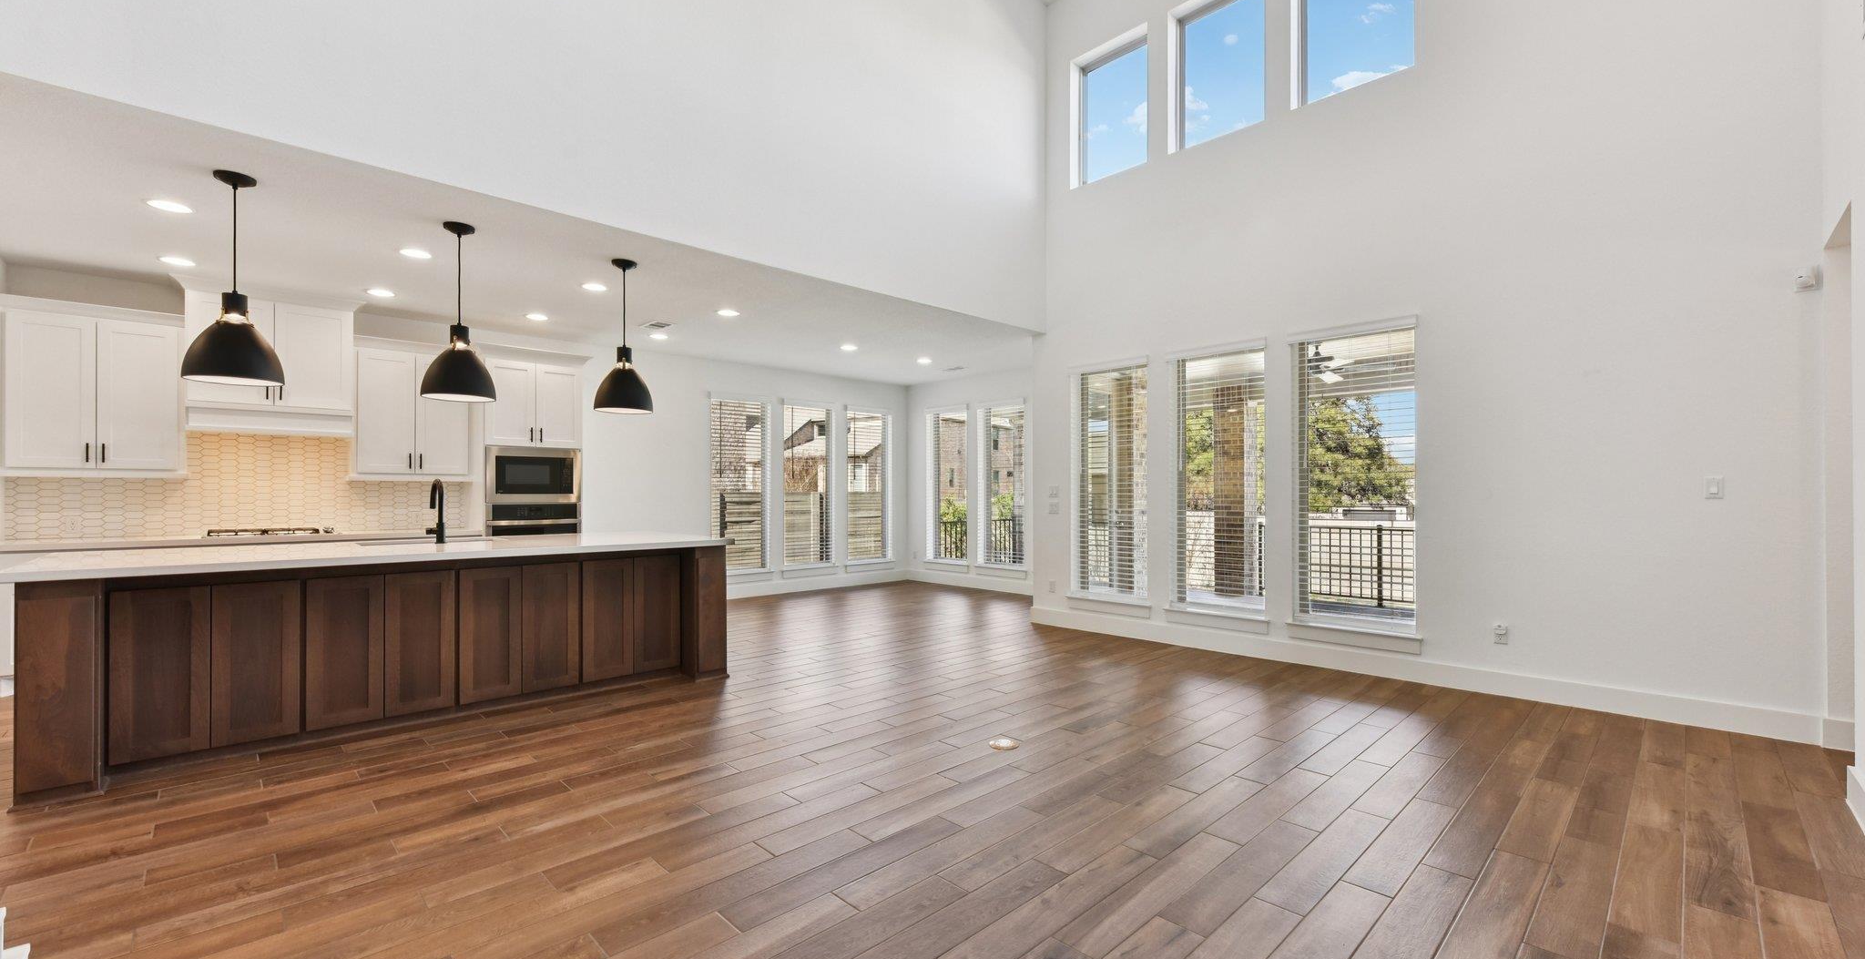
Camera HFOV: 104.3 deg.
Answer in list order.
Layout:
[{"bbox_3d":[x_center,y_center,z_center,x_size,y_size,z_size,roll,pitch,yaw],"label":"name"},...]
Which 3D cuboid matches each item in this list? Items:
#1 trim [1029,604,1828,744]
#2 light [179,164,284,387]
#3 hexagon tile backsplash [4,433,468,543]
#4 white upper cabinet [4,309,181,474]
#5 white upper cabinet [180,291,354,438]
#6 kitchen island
[{"bbox_3d":[2.610,1.244,5.158,0.020,0.155,4.720,1,-2,-44],"label":"trim"},{"bbox_3d":[-3.405,-0.970,3.532,0.360,0.990,0.360,1,-2,-44],"label":"light"},{"bbox_3d":[-5.187,0.022,5.716,2.645,0.780,0.020,1,-1,-44],"label":"hexagon tile backsplash"},{"bbox_3d":[-5.740,-0.566,5.007,0.800,1.050,0.340,1,-2,-44],"label":"white upper cabinet"},{"bbox_3d":[-5.088,-0.859,5.593,0.940,1.030,0.340,1,-1,-44],"label":"white upper cabinet"},{"bbox_3d":[-2.920,0.848,4.318,3.105,0.914,1.355,1,-1,-44],"label":"kitchen island"}]

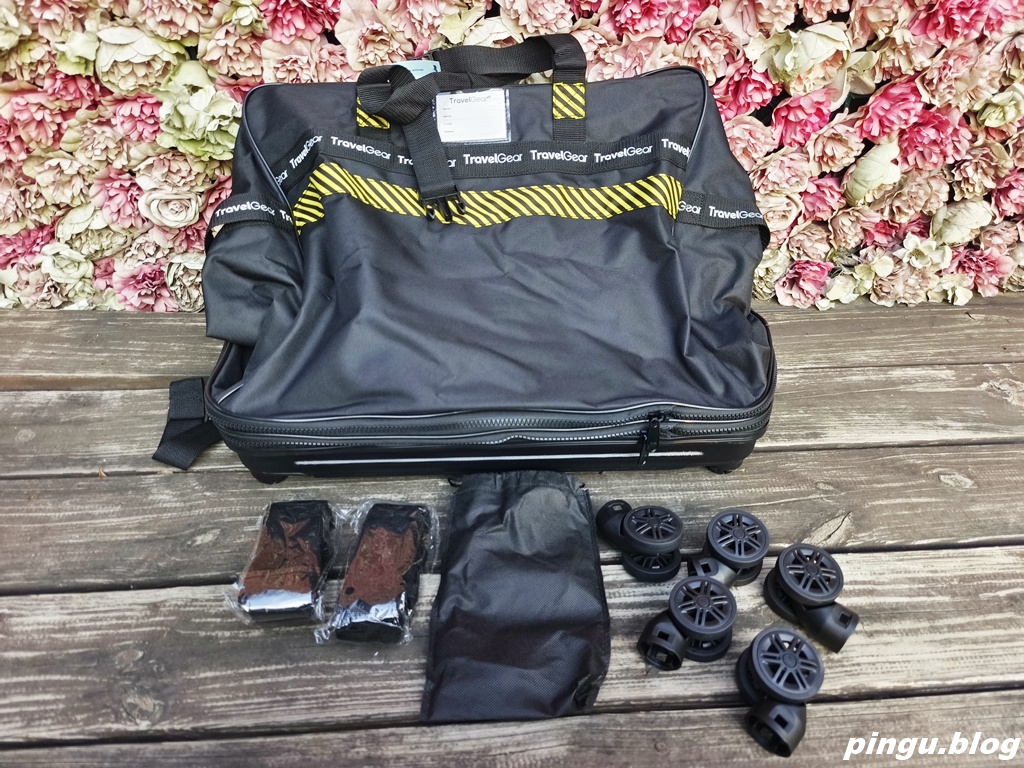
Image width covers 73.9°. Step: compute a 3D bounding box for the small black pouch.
[{"bbox_3d":[0.011,0.214,0.741,0.178,0.030,0.295,2,41,1],"label":"small black pouch"}]

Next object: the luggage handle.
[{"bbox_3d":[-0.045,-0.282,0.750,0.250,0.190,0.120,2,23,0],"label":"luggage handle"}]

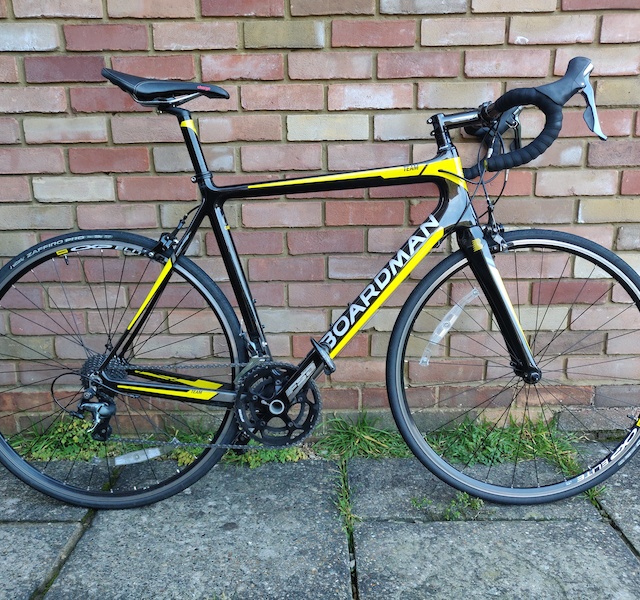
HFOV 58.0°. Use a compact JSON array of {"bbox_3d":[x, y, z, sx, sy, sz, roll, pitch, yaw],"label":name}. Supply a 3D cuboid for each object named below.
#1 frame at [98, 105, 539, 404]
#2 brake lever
[{"bbox_3d":[-0.003,-0.087,1.324,1.010,0.700,0.140,0,8,0],"label":"frame"},{"bbox_3d":[0.510,-0.358,1.079,0.060,0.118,0.035,0,8,0],"label":"brake lever"}]

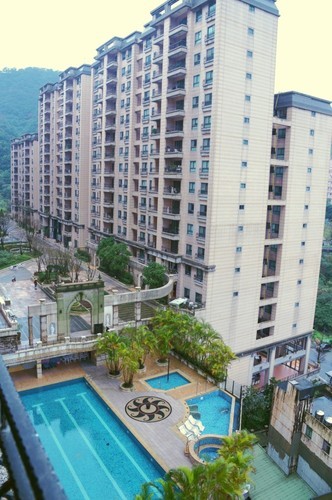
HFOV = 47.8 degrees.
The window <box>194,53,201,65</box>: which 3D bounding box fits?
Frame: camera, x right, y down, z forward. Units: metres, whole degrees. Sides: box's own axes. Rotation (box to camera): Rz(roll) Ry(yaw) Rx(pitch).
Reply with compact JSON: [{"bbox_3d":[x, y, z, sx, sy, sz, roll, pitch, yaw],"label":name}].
[{"bbox_3d":[4.682,-27.927,54.902,0.200,1.500,1.420,-4,12,-34],"label":"window"}]

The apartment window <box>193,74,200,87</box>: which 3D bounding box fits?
[{"bbox_3d":[4.611,-24.924,55.320,0.200,1.600,1.500,-4,12,-34],"label":"apartment window"}]

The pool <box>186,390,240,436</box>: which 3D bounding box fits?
[{"bbox_3d":[4.629,17.745,40.703,5.324,1.200,8.349,4,11,10],"label":"pool"}]

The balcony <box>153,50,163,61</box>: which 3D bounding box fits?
[{"bbox_3d":[-0.606,-31.929,62.056,1.500,1.300,3.255,-5,13,-34],"label":"balcony"}]

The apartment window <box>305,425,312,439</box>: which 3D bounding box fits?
[{"bbox_3d":[17.884,22.778,47.000,0.180,1.180,1.070,-2,11,-24],"label":"apartment window"}]

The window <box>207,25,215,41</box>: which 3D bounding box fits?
[{"bbox_3d":[5.992,-28.696,49.320,0.200,1.480,1.450,-4,11,-31],"label":"window"}]

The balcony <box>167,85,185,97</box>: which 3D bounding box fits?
[{"bbox_3d":[1.849,-25.354,59.157,1.500,1.500,4.600,-4,12,-34],"label":"balcony"}]

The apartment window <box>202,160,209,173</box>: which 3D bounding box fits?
[{"bbox_3d":[5.526,-11.537,51.866,0.200,1.480,1.450,-4,11,-31],"label":"apartment window"}]

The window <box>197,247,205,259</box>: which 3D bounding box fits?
[{"bbox_3d":[5.140,0.475,53.920,0.200,1.480,1.450,-4,11,-31],"label":"window"}]

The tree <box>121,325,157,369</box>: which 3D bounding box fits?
[{"bbox_3d":[-3.180,12.530,47.799,4.300,5.800,4.300,2,10,0],"label":"tree"}]

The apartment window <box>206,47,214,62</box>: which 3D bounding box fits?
[{"bbox_3d":[6.267,-27.335,52.545,0.220,1.750,1.600,-4,12,-34],"label":"apartment window"}]

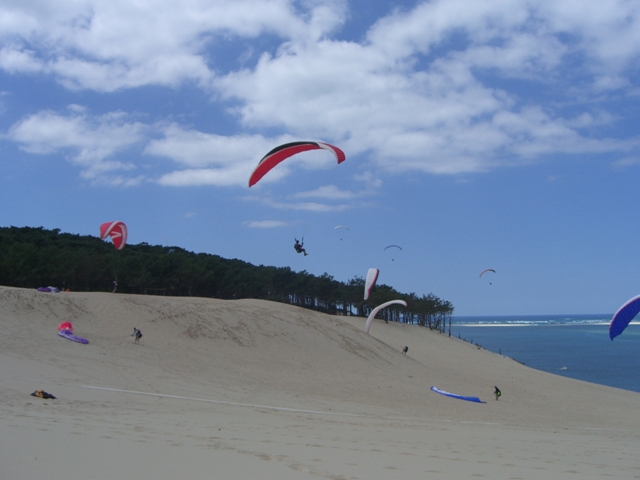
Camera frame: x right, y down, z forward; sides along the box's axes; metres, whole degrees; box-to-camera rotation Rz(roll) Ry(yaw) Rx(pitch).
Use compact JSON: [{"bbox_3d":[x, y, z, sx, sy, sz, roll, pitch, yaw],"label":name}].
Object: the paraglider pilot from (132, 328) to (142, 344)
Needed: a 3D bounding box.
[{"bbox_3d":[-18.873,9.958,72.500,1.000,1.660,0.650,-1,-6,6],"label":"paraglider pilot"}]

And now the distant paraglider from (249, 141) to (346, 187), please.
[{"bbox_3d":[-2.012,-6.339,54.299,9.200,2.600,2.800,-11,-11,38],"label":"distant paraglider"}]

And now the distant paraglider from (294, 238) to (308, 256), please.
[{"bbox_3d":[-1.461,0.608,55.500,1.050,1.400,0.650,4,-8,-40],"label":"distant paraglider"}]

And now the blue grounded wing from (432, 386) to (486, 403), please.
[{"bbox_3d":[16.106,18.067,82.000,2.200,0.600,9.500,2,-4,-24],"label":"blue grounded wing"}]

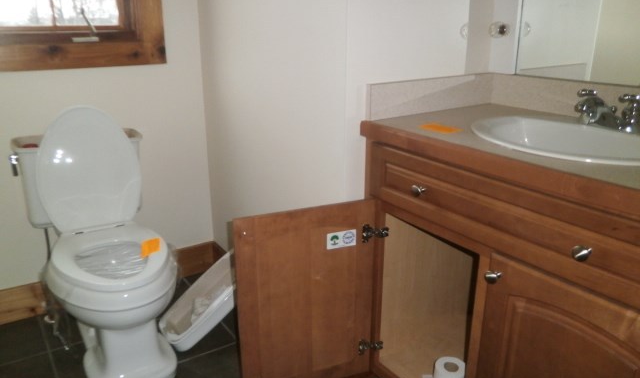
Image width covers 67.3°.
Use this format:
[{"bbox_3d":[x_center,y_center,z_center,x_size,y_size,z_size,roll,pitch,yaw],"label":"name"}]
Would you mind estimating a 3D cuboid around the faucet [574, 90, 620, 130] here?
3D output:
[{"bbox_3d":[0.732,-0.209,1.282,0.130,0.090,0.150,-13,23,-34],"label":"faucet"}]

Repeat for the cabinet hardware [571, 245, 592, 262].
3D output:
[{"bbox_3d":[0.491,0.117,0.886,0.030,0.032,0.032,-13,23,-34],"label":"cabinet hardware"}]

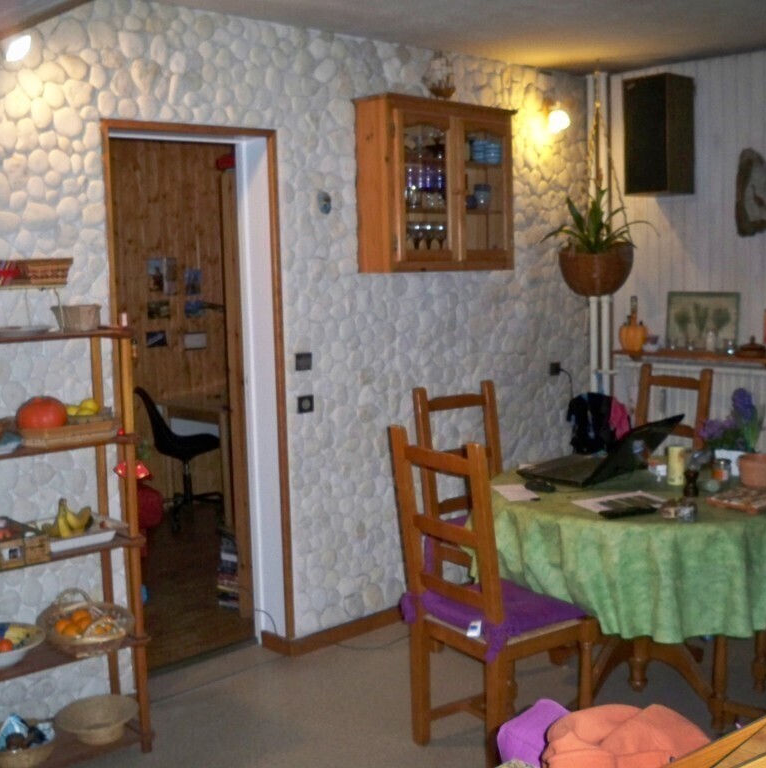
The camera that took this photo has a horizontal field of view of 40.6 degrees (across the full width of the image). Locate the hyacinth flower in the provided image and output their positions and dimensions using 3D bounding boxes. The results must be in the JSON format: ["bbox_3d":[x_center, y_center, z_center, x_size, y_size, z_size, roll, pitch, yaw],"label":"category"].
[{"bbox_3d":[1.165,0.119,3.470,0.205,0.210,0.160,1,7,19],"label":"hyacinth flower"}]

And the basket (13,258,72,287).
[{"bbox_3d":[-1.014,-0.328,3.083,0.145,0.078,0.130,-7,9,-41],"label":"basket"}]

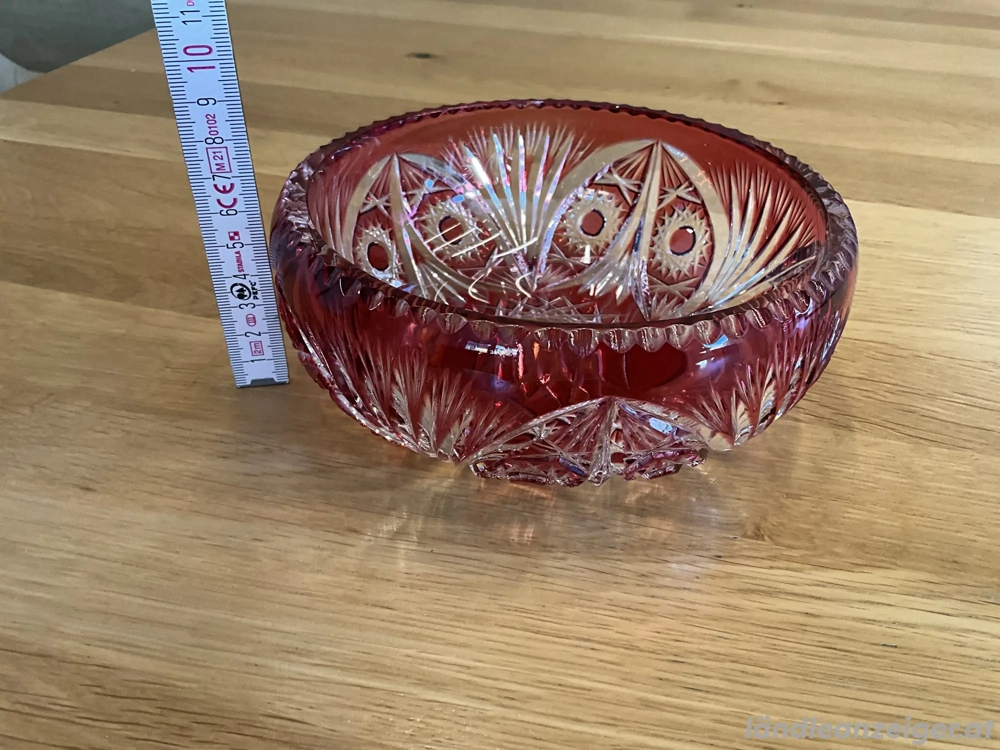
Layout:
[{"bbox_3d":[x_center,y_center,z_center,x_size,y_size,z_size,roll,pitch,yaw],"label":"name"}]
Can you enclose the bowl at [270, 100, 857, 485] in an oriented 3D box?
[{"bbox_3d":[0.017,-0.025,0.249,0.159,0.066,0.159,1,37,0],"label":"bowl"}]

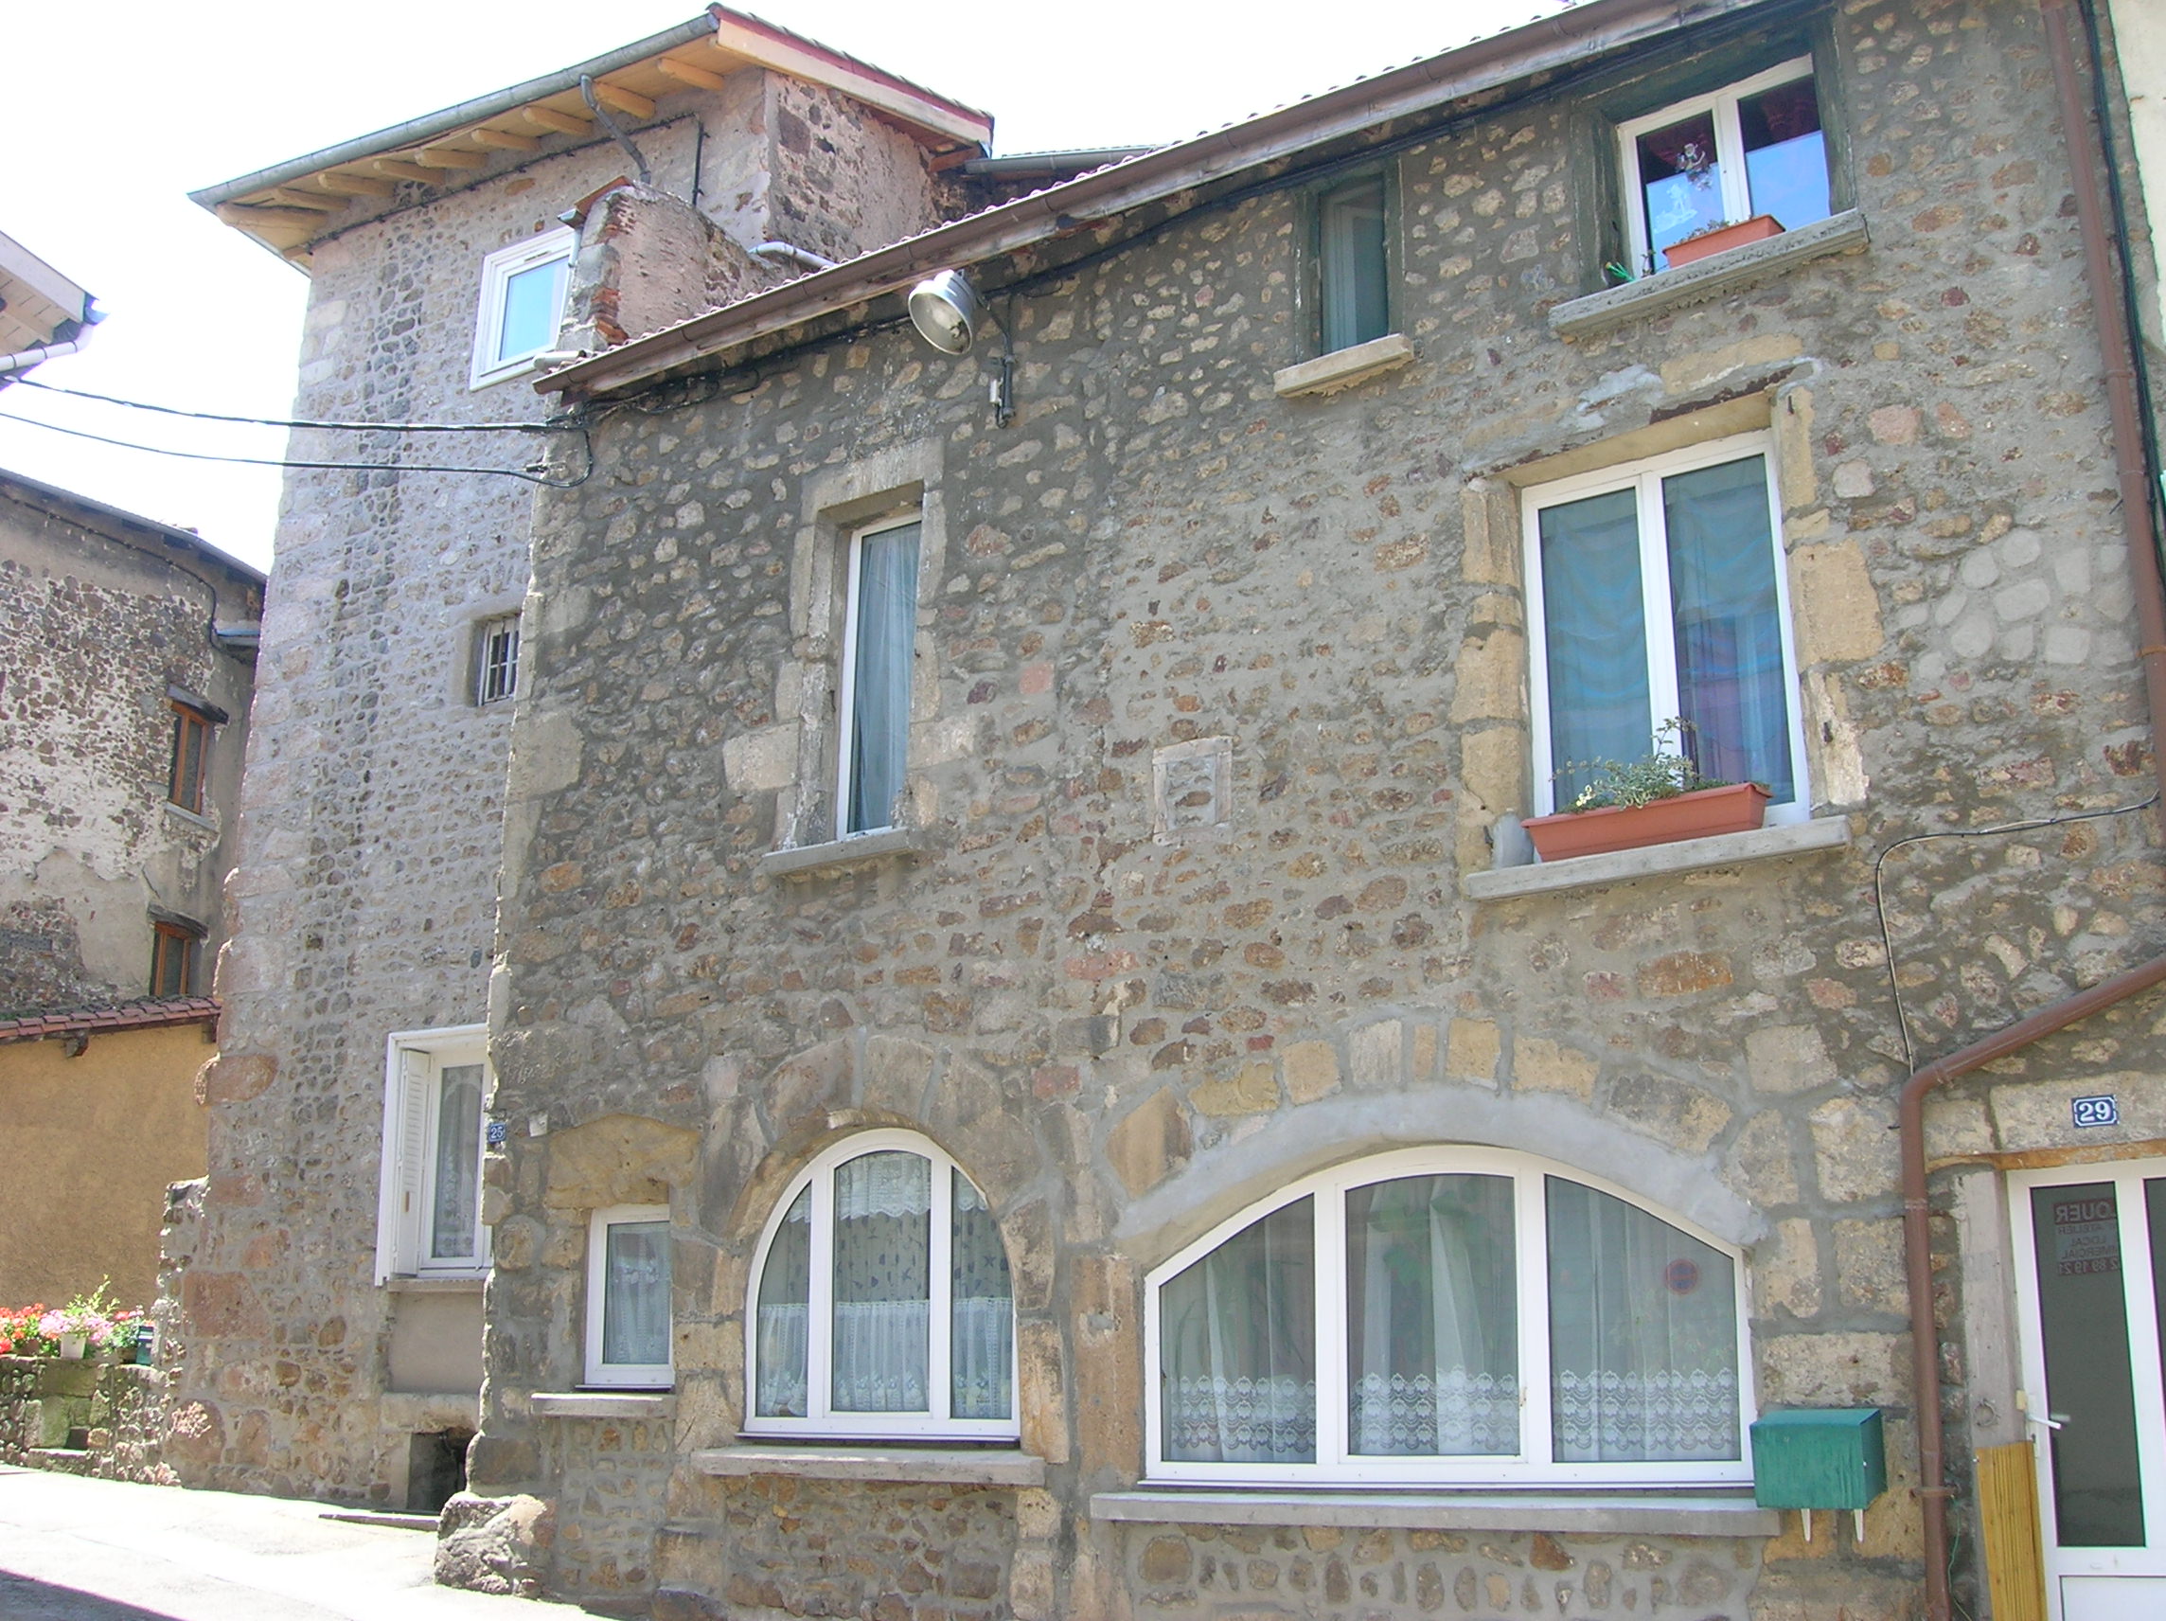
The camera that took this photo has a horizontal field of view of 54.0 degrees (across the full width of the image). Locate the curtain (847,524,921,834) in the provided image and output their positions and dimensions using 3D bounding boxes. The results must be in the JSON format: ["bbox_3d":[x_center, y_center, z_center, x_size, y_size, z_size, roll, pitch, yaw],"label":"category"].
[{"bbox_3d":[-1.053,-0.789,12.694,0.720,1.820,0.070,-11,-20,33],"label":"curtain"}]

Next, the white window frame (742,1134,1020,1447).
[{"bbox_3d":[-0.931,2.280,10.255,1.649,1.474,0.100,-10,-20,31],"label":"white window frame"}]

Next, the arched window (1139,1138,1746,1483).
[{"bbox_3d":[1.410,2.085,8.777,2.649,1.358,0.100,-10,-20,31],"label":"arched window"}]

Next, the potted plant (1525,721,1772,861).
[{"bbox_3d":[2.496,-0.091,9.443,1.050,0.560,0.260,-11,-20,33],"label":"potted plant"}]

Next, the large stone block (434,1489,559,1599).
[{"bbox_3d":[-2.982,3.723,10.805,0.470,0.510,0.380,-10,-20,31],"label":"large stone block"}]

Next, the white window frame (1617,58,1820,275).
[{"bbox_3d":[2.861,-2.773,9.387,0.919,0.916,0.100,-10,-20,31],"label":"white window frame"}]

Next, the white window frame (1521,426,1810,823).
[{"bbox_3d":[2.456,-0.679,8.979,1.129,1.747,0.100,-10,-20,31],"label":"white window frame"}]

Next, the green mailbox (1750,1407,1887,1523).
[{"bbox_3d":[2.587,2.277,7.479,0.374,0.320,0.284,-10,-20,31],"label":"green mailbox"}]

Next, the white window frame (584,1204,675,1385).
[{"bbox_3d":[-2.561,2.803,12.302,0.800,1.020,0.080,-11,-20,33],"label":"white window frame"}]

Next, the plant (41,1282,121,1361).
[{"bbox_3d":[-8.390,4.285,17.800,0.600,0.640,0.500,-9,-19,28],"label":"plant"}]

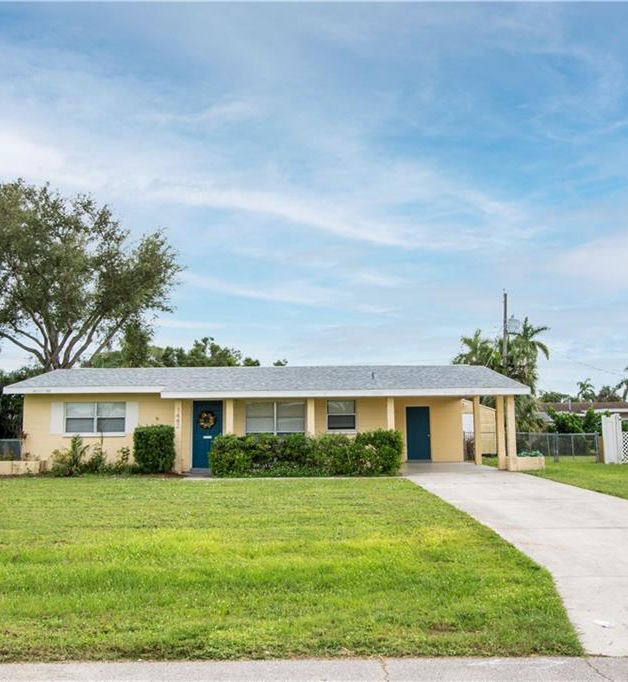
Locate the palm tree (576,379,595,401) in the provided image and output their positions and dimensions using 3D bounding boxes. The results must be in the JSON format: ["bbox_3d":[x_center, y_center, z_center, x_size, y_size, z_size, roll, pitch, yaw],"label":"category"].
[{"bbox_3d":[36.725,8.453,91.759,2.400,6.800,2.400,-1,-7,0],"label":"palm tree"}]

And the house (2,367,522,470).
[{"bbox_3d":[-1.507,2.617,23.842,15.317,3.511,9.244,-1,-7,0],"label":"house"}]

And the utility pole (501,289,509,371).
[{"bbox_3d":[11.229,1.569,39.816,0.320,9.041,0.320,-1,-7,0],"label":"utility pole"}]

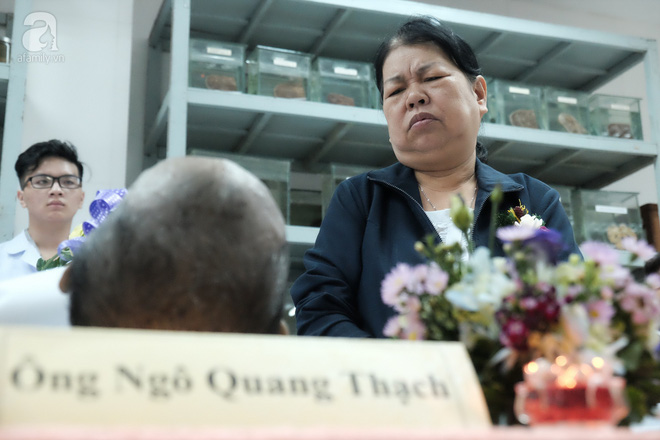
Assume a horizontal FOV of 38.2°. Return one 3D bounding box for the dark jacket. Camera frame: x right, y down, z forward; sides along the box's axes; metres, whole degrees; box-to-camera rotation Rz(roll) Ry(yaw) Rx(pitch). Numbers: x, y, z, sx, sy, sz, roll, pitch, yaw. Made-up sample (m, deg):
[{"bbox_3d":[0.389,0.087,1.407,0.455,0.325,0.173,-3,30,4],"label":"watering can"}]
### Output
[{"bbox_3d":[0.179,0.172,1.520,0.510,0.600,0.360,1,-13,-4],"label":"dark jacket"}]

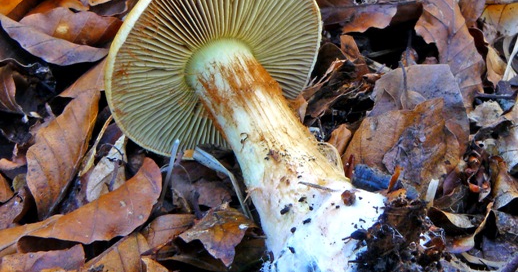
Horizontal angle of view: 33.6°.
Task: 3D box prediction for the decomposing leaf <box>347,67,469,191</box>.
[{"bbox_3d":[0.055,-0.003,0.319,0.047,0.013,0.052,0,66,0],"label":"decomposing leaf"}]

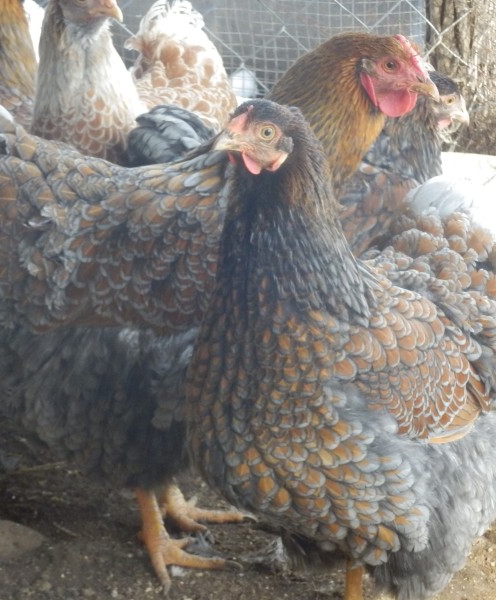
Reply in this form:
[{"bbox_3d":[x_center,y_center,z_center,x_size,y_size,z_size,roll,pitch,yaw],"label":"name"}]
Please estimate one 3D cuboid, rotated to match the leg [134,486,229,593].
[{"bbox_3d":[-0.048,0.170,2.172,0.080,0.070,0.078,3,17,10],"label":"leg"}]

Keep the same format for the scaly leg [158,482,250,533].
[{"bbox_3d":[-0.030,0.148,2.251,0.080,0.066,0.069,3,17,10],"label":"scaly leg"}]

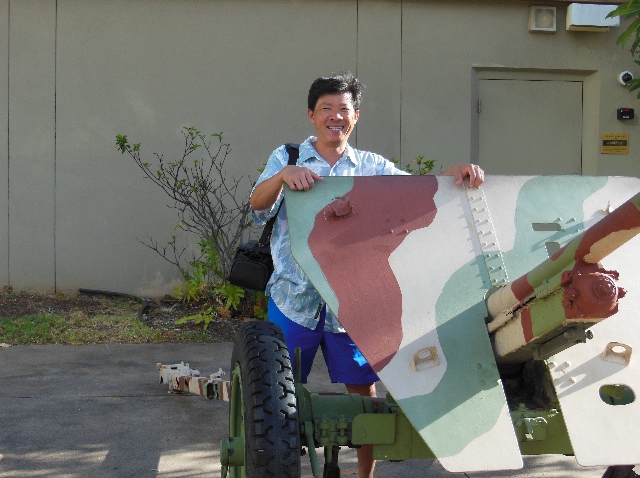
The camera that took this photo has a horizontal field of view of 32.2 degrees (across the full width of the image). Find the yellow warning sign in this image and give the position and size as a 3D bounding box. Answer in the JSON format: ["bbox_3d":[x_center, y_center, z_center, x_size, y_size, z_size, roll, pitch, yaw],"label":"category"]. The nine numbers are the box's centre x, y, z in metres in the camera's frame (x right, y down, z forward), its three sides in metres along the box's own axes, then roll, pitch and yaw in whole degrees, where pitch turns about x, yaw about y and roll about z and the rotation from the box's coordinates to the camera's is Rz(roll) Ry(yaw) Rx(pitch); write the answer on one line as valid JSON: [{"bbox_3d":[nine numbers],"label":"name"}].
[{"bbox_3d":[2.554,-0.820,9.620,0.250,0.178,0.010,0,4,-7],"label":"yellow warning sign"}]

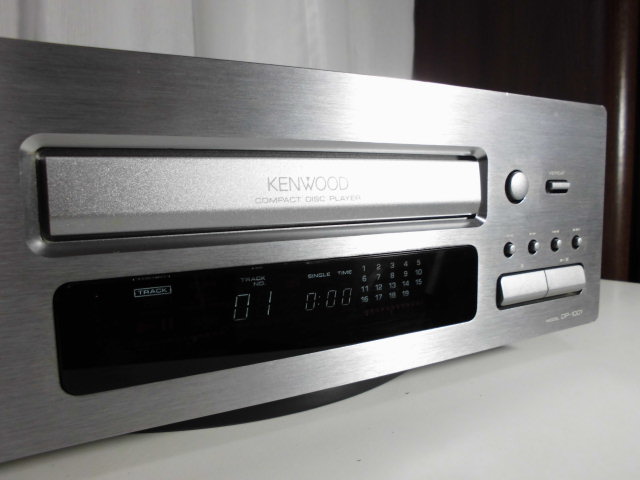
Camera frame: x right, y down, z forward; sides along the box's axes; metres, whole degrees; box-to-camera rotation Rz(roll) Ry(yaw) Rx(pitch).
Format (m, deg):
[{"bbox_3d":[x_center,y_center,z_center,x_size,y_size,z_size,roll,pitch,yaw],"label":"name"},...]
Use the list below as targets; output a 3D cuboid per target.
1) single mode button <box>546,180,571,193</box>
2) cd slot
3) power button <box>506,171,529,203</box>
[{"bbox_3d":[0.092,-0.020,0.184,0.012,0.004,0.004,-4,6,-28],"label":"single mode button"},{"bbox_3d":[-0.004,-0.014,0.137,0.130,0.021,0.008,-4,6,-28],"label":"cd slot"},{"bbox_3d":[0.072,-0.019,0.174,0.011,0.011,0.004,-4,6,-28],"label":"power button"}]

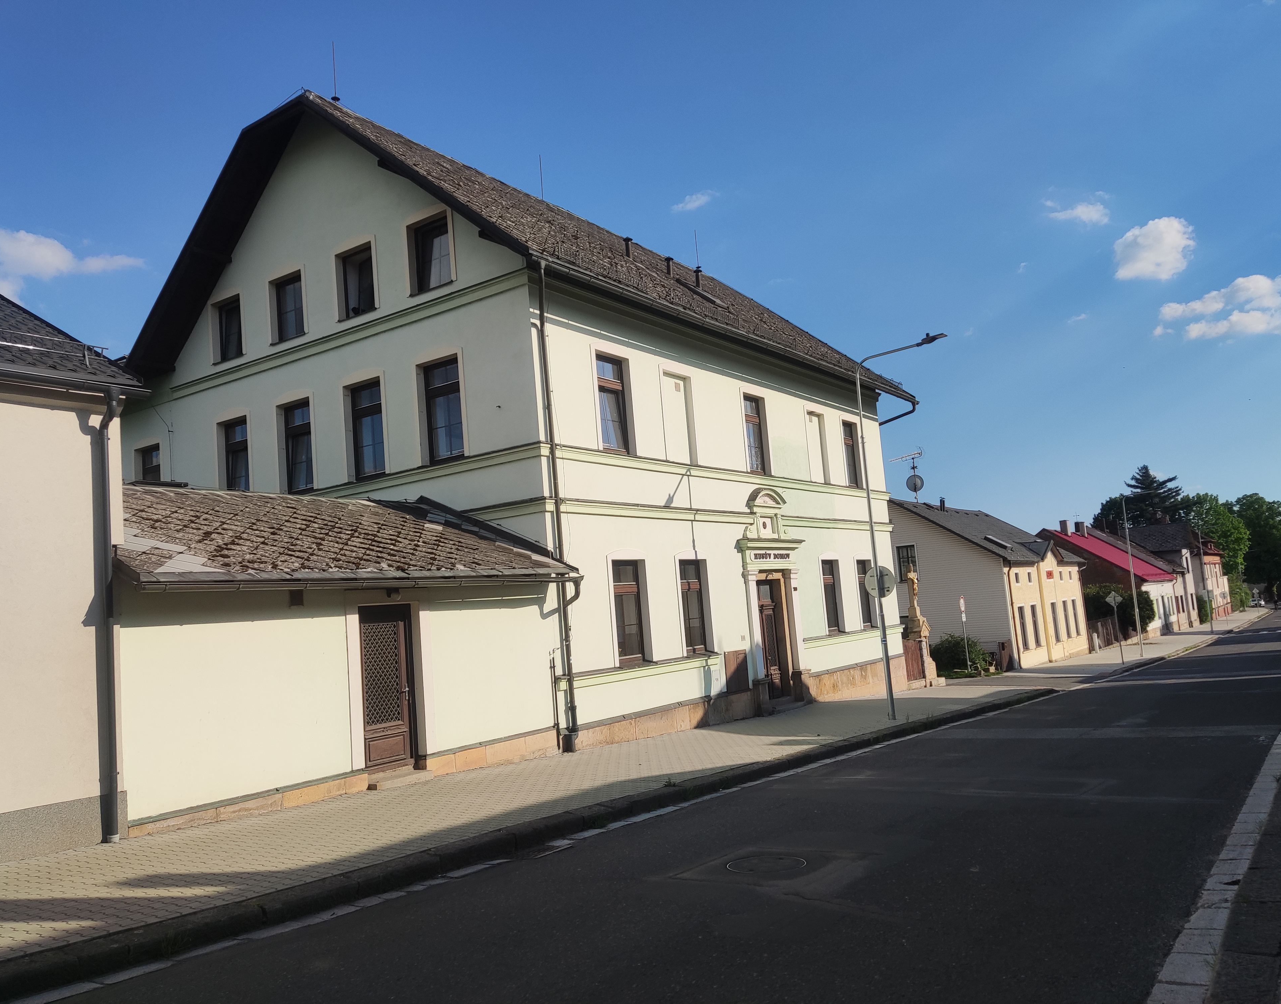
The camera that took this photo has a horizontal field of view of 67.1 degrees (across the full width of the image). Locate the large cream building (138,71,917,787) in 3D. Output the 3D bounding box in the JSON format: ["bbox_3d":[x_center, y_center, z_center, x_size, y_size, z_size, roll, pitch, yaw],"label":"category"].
[{"bbox_3d":[-2.151,-1.447,28.484,14.400,15.300,20.000,-8,-8,35],"label":"large cream building"}]

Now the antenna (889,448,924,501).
[{"bbox_3d":[13.339,-1.267,48.221,0.850,2.700,2.000,-1,-7,-23],"label":"antenna"}]

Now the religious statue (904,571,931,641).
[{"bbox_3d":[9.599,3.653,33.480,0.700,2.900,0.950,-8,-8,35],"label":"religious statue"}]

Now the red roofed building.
[{"bbox_3d":[34.645,6.440,76.553,11.600,8.700,16.800,-9,-8,36],"label":"red roofed building"}]

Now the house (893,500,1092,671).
[{"bbox_3d":[16.275,4.260,50.433,10.500,8.200,15.600,-8,-8,35],"label":"house"}]

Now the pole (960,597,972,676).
[{"bbox_3d":[13.680,5.553,40.662,0.120,3.200,0.650,-8,-8,35],"label":"pole"}]

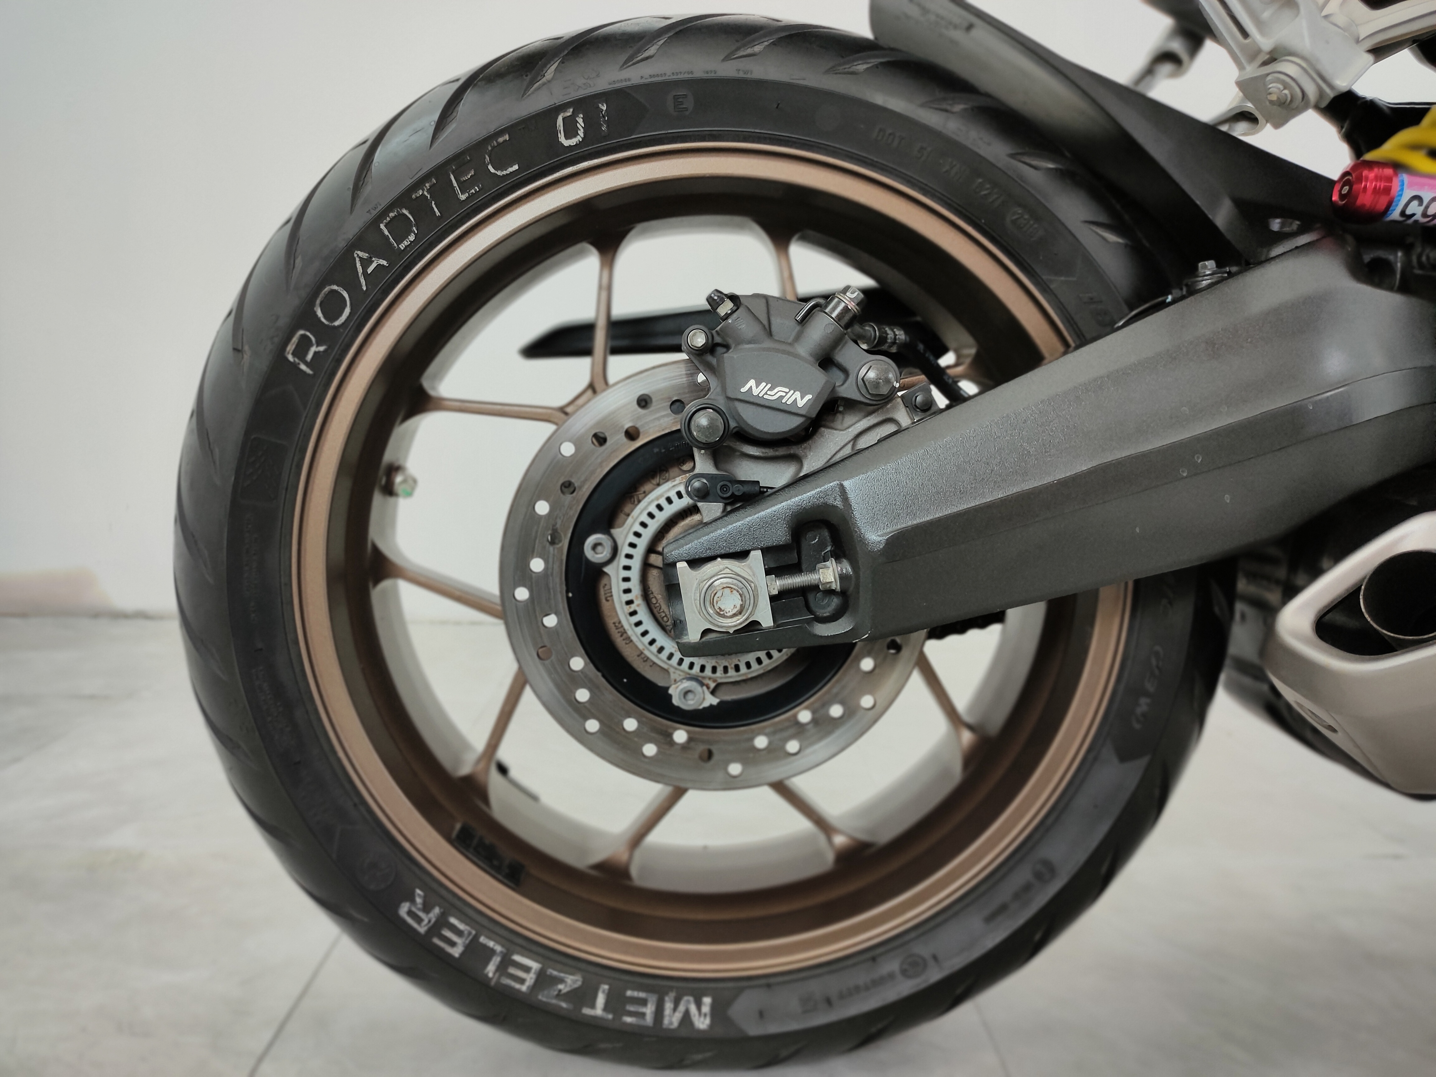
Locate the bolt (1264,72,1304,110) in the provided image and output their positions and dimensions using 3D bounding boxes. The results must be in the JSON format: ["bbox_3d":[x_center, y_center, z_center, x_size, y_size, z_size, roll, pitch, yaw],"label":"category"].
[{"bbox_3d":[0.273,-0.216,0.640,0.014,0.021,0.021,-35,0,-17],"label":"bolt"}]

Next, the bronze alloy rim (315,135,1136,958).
[{"bbox_3d":[-0.003,0.012,0.798,0.464,0.464,0.152,0,7,-4],"label":"bronze alloy rim"}]

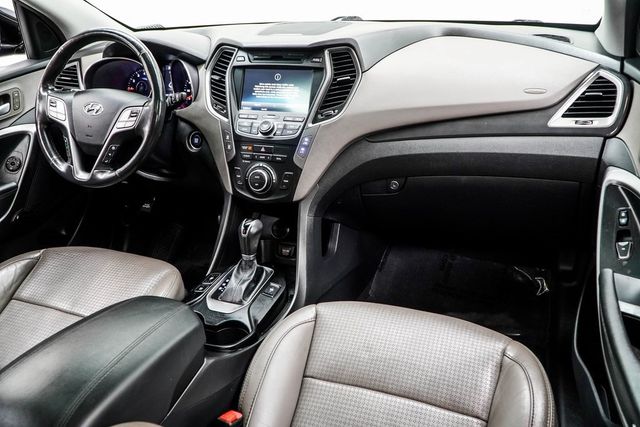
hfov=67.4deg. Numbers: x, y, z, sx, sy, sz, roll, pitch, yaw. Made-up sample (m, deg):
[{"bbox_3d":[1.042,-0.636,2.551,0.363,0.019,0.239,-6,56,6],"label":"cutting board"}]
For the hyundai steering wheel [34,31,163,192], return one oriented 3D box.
[{"bbox_3d":[-0.516,-0.247,1.149,0.374,0.374,0.100,7,4,19],"label":"hyundai steering wheel"}]

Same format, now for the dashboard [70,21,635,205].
[{"bbox_3d":[-0.067,-0.265,1.249,1.460,0.420,0.460,7,24,19],"label":"dashboard"}]

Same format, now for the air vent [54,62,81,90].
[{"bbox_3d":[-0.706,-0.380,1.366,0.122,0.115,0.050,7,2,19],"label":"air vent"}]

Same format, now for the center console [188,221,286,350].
[{"bbox_3d":[-0.188,0.138,1.040,0.215,0.210,0.300,7,24,19],"label":"center console"}]

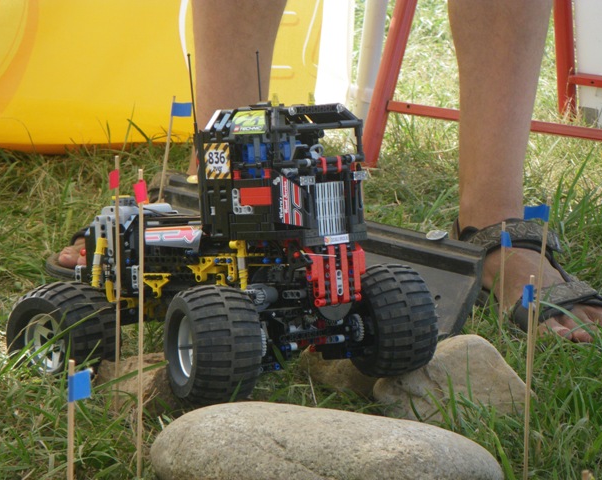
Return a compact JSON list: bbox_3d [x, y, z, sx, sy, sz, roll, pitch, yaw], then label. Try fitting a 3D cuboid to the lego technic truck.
[{"bbox_3d":[-0.073,0.004,2.446,0.333,0.259,0.250,0,5,45],"label":"lego technic truck"}]

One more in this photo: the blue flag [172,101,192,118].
[{"bbox_3d":[-0.130,-0.142,2.820,0.021,0.015,0.004,6,8,0],"label":"blue flag"}]

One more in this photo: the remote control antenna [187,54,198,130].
[{"bbox_3d":[-0.102,-0.139,2.430,0.005,0.076,0.005,-5,3,0],"label":"remote control antenna"}]

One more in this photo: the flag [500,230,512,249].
[{"bbox_3d":[0.206,-0.001,2.600,0.004,0.015,0.017,-4,11,-41],"label":"flag"}]

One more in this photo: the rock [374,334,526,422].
[{"bbox_3d":[0.139,0.130,2.430,0.136,0.072,0.105,-1,9,-6],"label":"rock"}]

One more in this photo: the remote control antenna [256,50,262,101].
[{"bbox_3d":[-0.038,-0.146,2.490,0.005,0.075,0.005,-1,5,45],"label":"remote control antenna"}]

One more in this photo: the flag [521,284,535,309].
[{"bbox_3d":[0.186,0.046,2.120,0.004,0.016,0.019,8,10,36],"label":"flag"}]

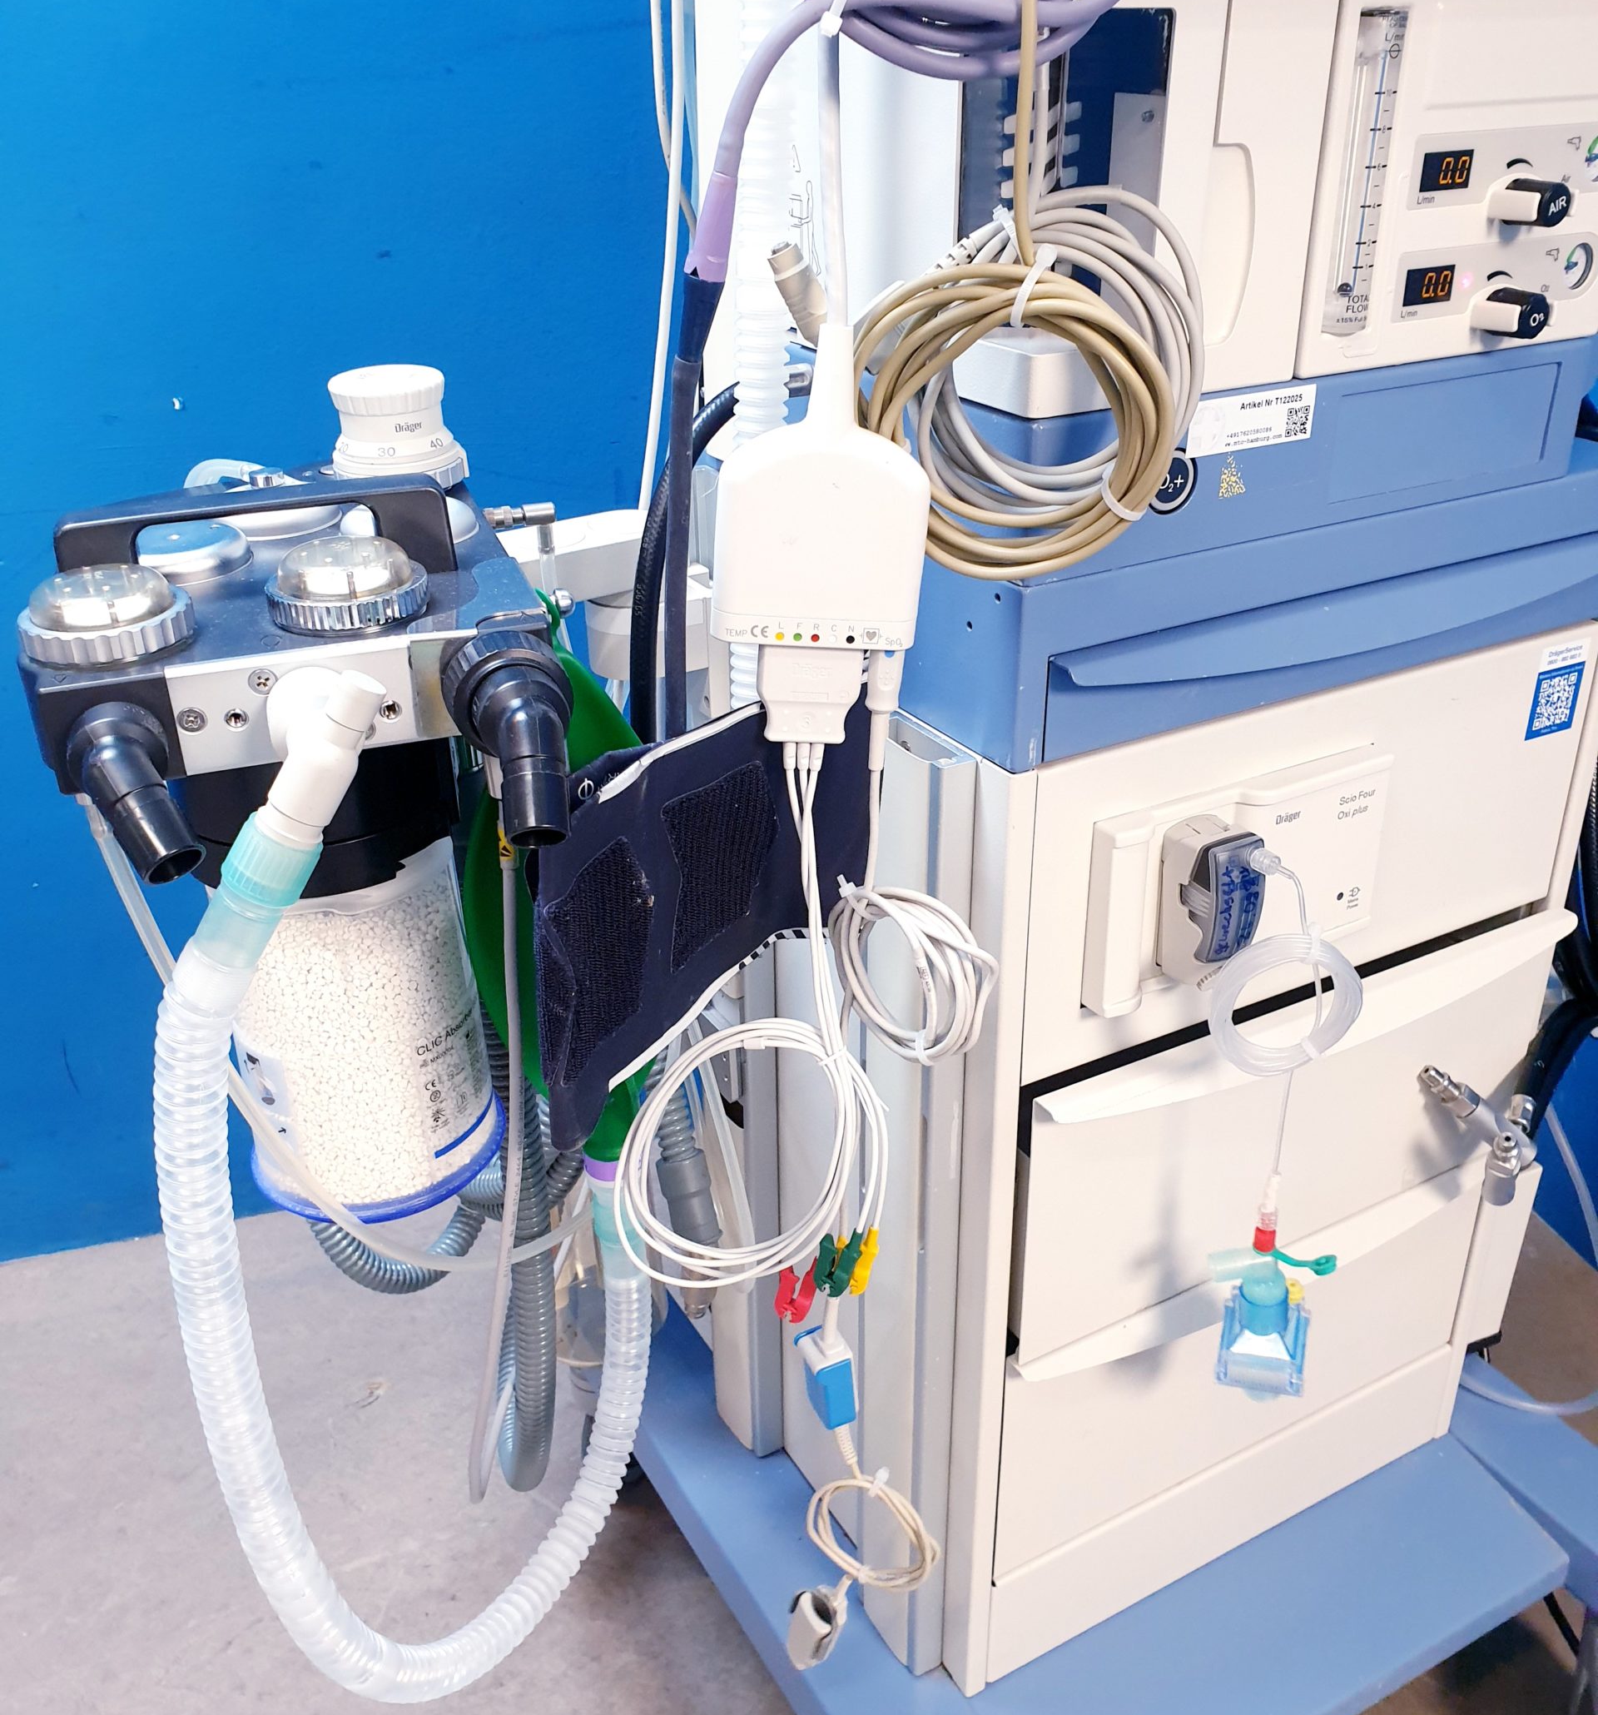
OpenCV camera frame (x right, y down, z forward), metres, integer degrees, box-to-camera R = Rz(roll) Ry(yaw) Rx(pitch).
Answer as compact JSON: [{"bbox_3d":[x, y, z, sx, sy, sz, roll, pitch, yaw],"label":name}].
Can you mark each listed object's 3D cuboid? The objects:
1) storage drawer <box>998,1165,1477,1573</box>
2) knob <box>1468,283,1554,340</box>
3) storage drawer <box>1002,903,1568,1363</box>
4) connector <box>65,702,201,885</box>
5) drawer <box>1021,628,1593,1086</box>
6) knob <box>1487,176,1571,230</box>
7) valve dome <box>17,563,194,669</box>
[{"bbox_3d":[0.203,0.244,1.090,0.383,0.169,0.330,-15,29,-26],"label":"storage drawer"},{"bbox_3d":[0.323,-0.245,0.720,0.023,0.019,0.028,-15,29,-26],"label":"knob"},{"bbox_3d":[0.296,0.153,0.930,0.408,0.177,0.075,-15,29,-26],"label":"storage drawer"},{"bbox_3d":[-0.212,-0.018,0.511,0.041,0.049,0.061,-18,31,-30],"label":"connector"},{"bbox_3d":[0.194,-0.067,0.944,0.384,0.166,0.320,-15,29,-26],"label":"drawer"},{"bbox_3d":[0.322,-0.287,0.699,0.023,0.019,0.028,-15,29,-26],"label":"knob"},{"bbox_3d":[-0.241,-0.088,0.555,0.057,0.026,0.057,-11,28,-20],"label":"valve dome"}]

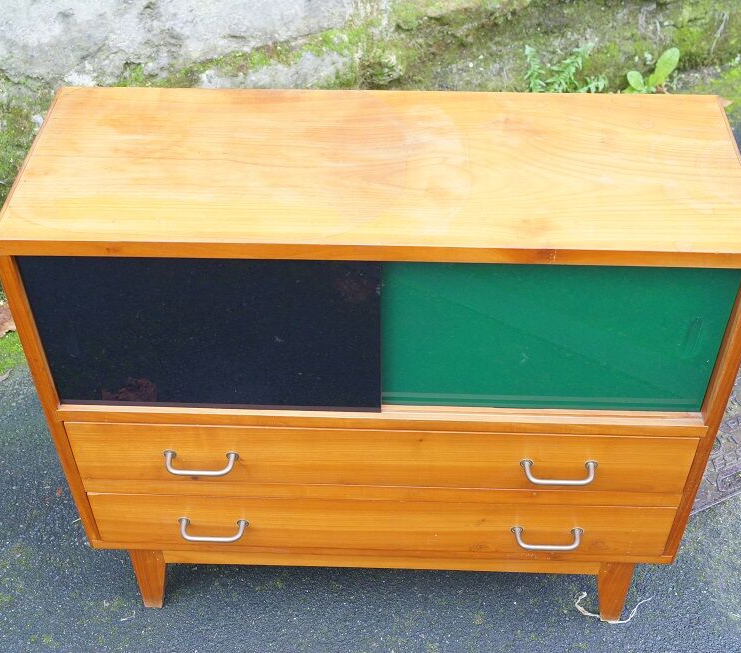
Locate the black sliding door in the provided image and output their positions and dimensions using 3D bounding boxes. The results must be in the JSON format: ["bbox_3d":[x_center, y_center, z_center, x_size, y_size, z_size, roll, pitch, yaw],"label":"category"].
[{"bbox_3d":[-0.218,0.011,1.453,0.466,0.297,0.010,1,44,2],"label":"black sliding door"}]

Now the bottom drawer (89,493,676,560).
[{"bbox_3d":[0.021,0.212,1.839,0.933,0.132,0.326,1,44,2],"label":"bottom drawer"}]

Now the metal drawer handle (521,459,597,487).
[{"bbox_3d":[0.283,0.220,1.585,0.115,0.019,0.038,1,44,2],"label":"metal drawer handle"}]

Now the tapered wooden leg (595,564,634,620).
[{"bbox_3d":[0.416,0.447,1.852,0.063,0.198,0.032,1,44,2],"label":"tapered wooden leg"}]

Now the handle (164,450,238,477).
[{"bbox_3d":[-0.258,0.209,1.603,0.113,0.019,0.038,1,44,2],"label":"handle"}]

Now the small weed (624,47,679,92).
[{"bbox_3d":[0.837,-0.751,3.156,0.151,0.132,0.137,1,44,2],"label":"small weed"}]

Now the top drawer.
[{"bbox_3d":[0.019,0.095,1.707,0.928,0.135,0.340,1,44,2],"label":"top drawer"}]

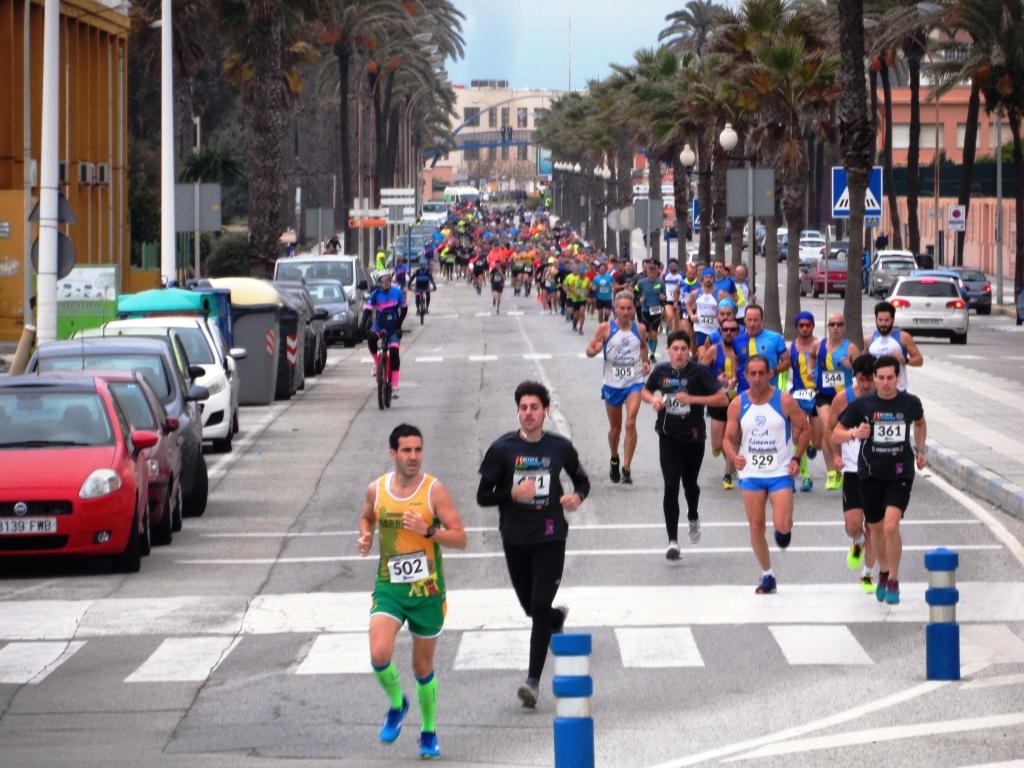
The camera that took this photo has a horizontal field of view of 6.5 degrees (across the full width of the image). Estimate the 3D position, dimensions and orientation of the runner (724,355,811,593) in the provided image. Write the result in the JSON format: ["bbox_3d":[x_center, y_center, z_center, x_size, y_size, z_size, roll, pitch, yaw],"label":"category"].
[{"bbox_3d":[1.739,0.613,61.600,0.570,1.640,0.750,0,1,0],"label":"runner"}]

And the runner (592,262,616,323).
[{"bbox_3d":[2.226,-2.068,219.000,0.580,1.680,0.650,0,1,0],"label":"runner"}]

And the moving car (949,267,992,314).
[{"bbox_3d":[13.259,-2.749,269.200,1.800,1.440,4.400,0,1,0],"label":"moving car"}]

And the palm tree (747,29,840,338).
[{"bbox_3d":[5.660,-4.011,182.000,2.100,6.300,2.100,0,1,0],"label":"palm tree"}]

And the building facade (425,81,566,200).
[{"bbox_3d":[-1.038,-29.480,1105.000,18.500,14.000,8.000,0,1,0],"label":"building facade"}]

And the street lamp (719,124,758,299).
[{"bbox_3d":[5.367,-3.842,214.000,0.900,4.650,0.420,0,1,0],"label":"street lamp"}]

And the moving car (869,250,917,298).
[{"bbox_3d":[13.619,-3.871,320.000,1.770,1.640,4.300,0,1,0],"label":"moving car"}]

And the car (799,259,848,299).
[{"bbox_3d":[11.763,-3.893,334.000,1.700,1.410,4.100,0,1,-8],"label":"car"}]

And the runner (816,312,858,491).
[{"bbox_3d":[3.146,0.178,88.300,0.530,1.720,0.700,0,1,0],"label":"runner"}]

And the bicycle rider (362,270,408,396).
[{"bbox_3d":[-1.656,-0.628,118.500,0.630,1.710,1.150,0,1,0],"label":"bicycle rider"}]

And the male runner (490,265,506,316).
[{"bbox_3d":[-0.436,-3.045,288.000,0.520,1.660,0.650,0,1,0],"label":"male runner"}]

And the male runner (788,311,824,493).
[{"bbox_3d":[2.798,0.166,86.000,0.500,1.710,0.700,0,1,0],"label":"male runner"}]

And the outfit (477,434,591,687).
[{"bbox_3d":[0.111,0.894,46.900,0.580,1.300,0.650,0,1,0],"label":"outfit"}]

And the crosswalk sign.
[{"bbox_3d":[6.187,-3.422,162.000,0.900,0.900,0.050,0,1,0],"label":"crosswalk sign"}]

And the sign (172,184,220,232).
[{"bbox_3d":[-5.946,-3.329,171.000,0.900,0.900,0.060,0,1,0],"label":"sign"}]

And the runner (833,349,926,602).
[{"bbox_3d":[2.592,0.680,63.800,0.660,1.735,0.700,0,1,0],"label":"runner"}]

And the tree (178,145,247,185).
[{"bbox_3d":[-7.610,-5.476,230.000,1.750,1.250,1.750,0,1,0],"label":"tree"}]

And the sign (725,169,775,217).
[{"bbox_3d":[4.475,-3.577,169.500,0.900,0.900,0.080,0,1,0],"label":"sign"}]

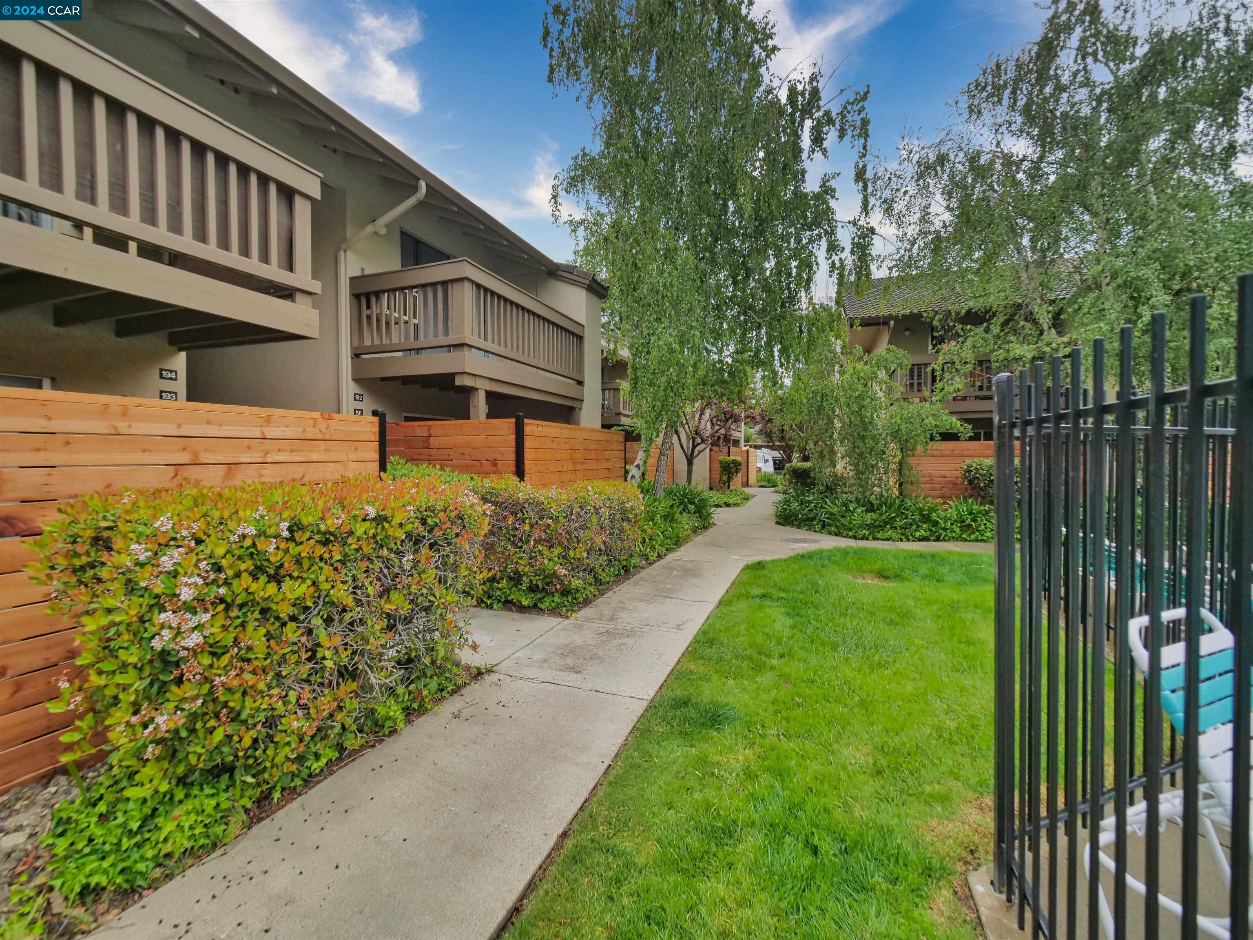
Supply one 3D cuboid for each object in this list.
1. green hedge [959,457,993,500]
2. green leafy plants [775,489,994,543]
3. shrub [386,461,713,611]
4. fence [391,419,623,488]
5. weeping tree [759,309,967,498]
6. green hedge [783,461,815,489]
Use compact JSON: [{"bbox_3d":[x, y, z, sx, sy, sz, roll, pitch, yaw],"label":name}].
[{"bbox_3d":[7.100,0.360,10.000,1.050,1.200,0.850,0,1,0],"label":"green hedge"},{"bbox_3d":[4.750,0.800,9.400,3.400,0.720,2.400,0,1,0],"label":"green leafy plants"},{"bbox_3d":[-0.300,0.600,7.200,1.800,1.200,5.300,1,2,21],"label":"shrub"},{"bbox_3d":[-1.600,0.190,7.500,2.300,1.650,2.750,1,2,23],"label":"fence"},{"bbox_3d":[5.000,-1.120,11.000,4.000,4.250,3.400,0,1,0],"label":"weeping tree"},{"bbox_3d":[6.350,0.310,18.500,1.200,1.100,1.100,1,2,20],"label":"green hedge"}]

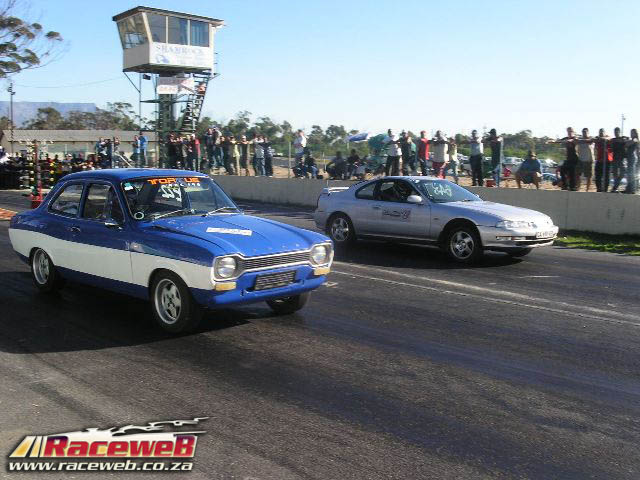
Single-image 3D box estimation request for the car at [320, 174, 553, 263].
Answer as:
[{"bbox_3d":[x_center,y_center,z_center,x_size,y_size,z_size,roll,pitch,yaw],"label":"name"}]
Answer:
[{"bbox_3d":[1.843,-0.438,11.709,1.770,1.270,4.400,-5,9,-42],"label":"car"}]

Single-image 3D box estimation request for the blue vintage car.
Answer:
[{"bbox_3d":[-1.678,-0.046,7.174,3.820,1.350,1.570,7,9,44],"label":"blue vintage car"}]

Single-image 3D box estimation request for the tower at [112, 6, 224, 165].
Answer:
[{"bbox_3d":[-7.992,-7.581,37.043,4.475,7.912,3.970,-3,8,-35],"label":"tower"}]

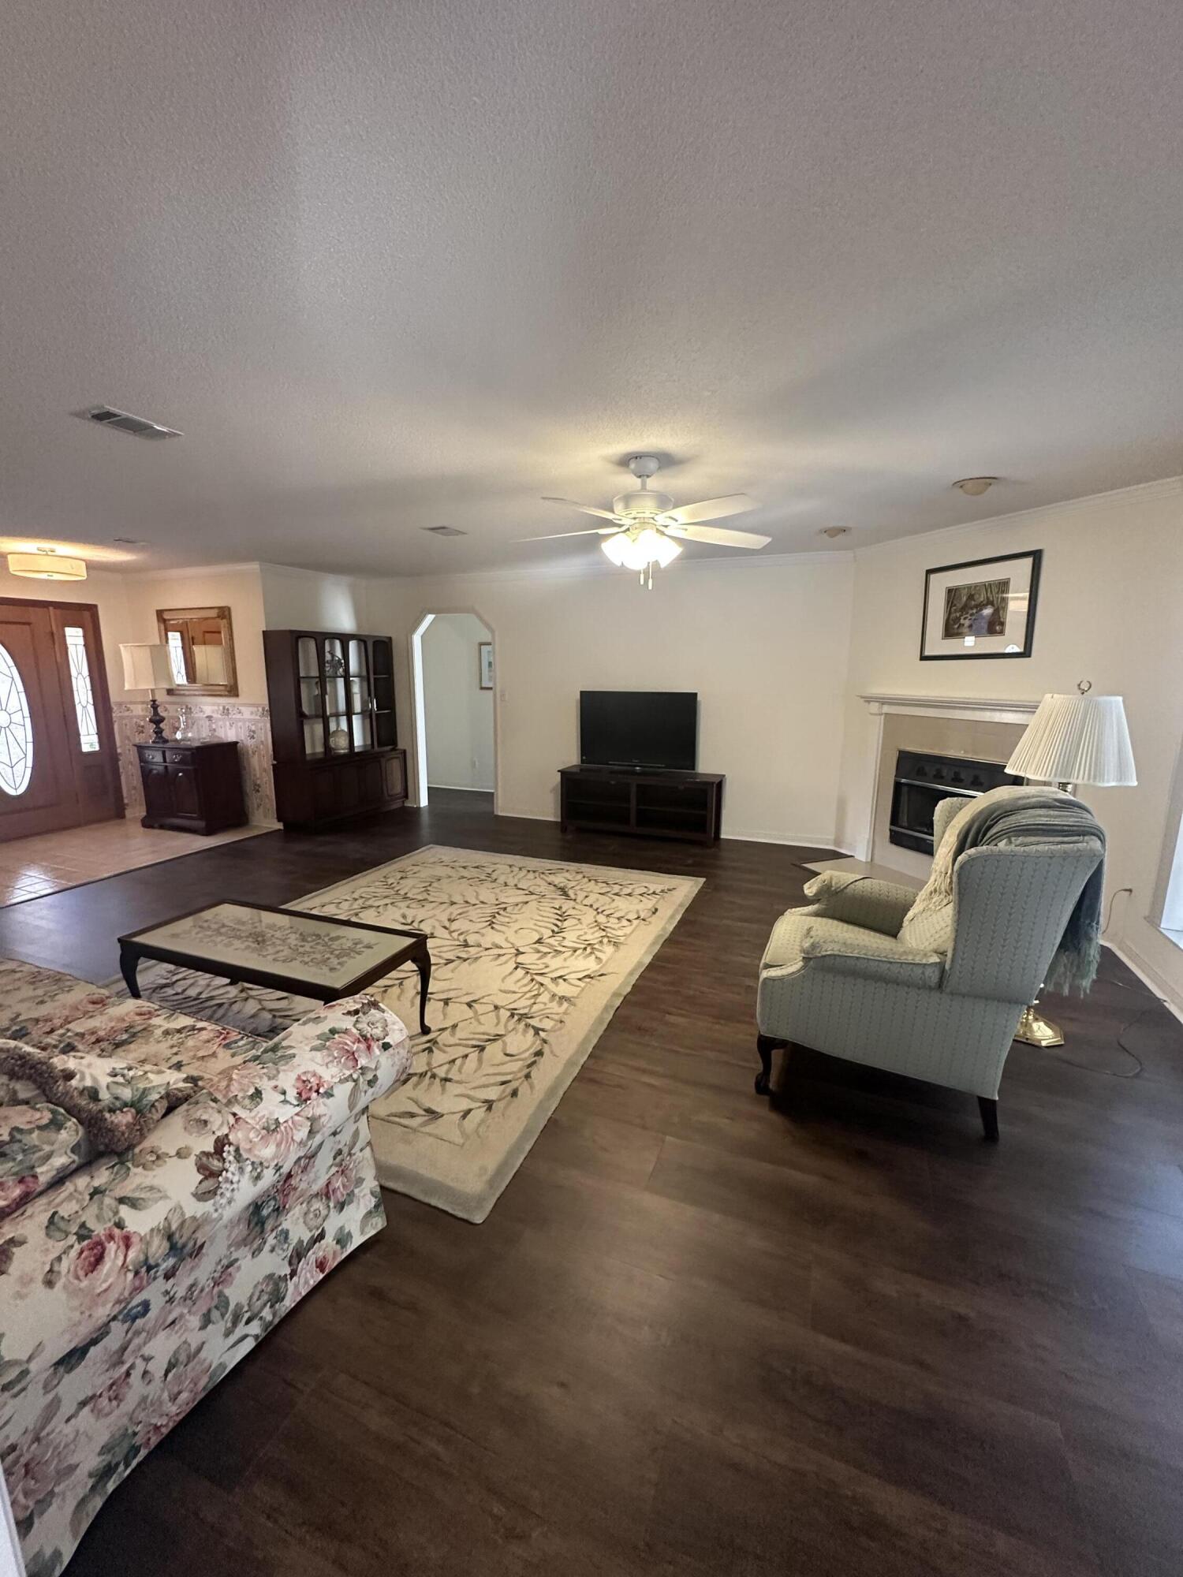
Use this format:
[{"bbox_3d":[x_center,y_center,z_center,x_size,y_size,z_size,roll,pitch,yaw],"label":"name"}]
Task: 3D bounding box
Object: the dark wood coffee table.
[{"bbox_3d":[-1.252,0.792,2.549,1.121,0.414,0.495,4,11,21],"label":"dark wood coffee table"}]

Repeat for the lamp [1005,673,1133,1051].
[{"bbox_3d":[1.845,0.308,2.536,0.424,1.444,0.424,4,10,21],"label":"lamp"}]

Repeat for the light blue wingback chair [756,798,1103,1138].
[{"bbox_3d":[1.148,0.526,2.375,0.929,1.060,0.798,4,10,19],"label":"light blue wingback chair"}]

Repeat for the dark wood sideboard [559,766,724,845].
[{"bbox_3d":[0.453,0.155,5.858,1.470,0.599,0.404,4,10,21],"label":"dark wood sideboard"}]

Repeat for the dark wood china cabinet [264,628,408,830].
[{"bbox_3d":[-2.487,-0.595,6.417,0.434,1.848,1.404,4,10,21],"label":"dark wood china cabinet"}]

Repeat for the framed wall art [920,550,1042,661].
[{"bbox_3d":[2.537,-1.175,4.217,0.035,0.636,0.798,-4,11,-22],"label":"framed wall art"}]

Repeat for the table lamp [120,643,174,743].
[{"bbox_3d":[-4.149,-0.888,6.062,0.353,0.909,0.353,4,10,21],"label":"table lamp"}]

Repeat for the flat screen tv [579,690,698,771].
[{"bbox_3d":[0.415,-0.510,5.806,1.098,0.722,0.242,4,10,21],"label":"flat screen tv"}]

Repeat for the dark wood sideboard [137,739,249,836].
[{"bbox_3d":[-3.840,-0.026,6.127,0.838,0.808,0.475,4,10,21],"label":"dark wood sideboard"}]

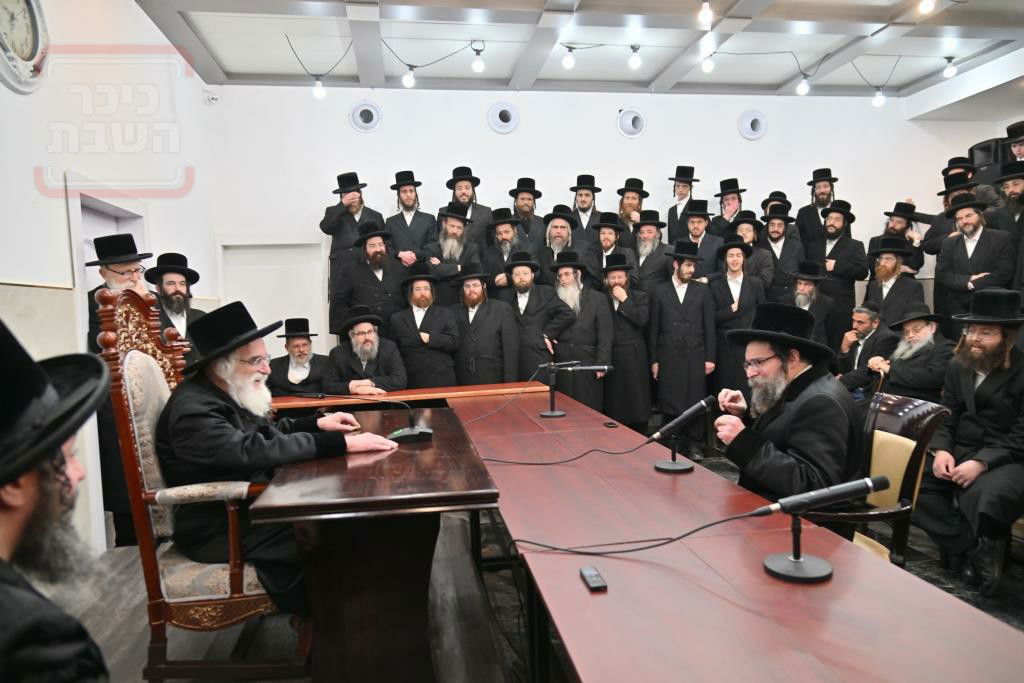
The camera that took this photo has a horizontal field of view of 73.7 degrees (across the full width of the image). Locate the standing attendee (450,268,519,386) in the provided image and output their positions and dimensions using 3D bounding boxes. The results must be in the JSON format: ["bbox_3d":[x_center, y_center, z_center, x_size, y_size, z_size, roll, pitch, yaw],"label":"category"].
[{"bbox_3d":[-0.205,0.220,5.790,0.560,1.673,0.420,-1,3,16],"label":"standing attendee"}]

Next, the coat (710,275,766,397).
[{"bbox_3d":[2.110,-0.020,6.330,0.520,1.180,0.330,-1,3,22],"label":"coat"}]

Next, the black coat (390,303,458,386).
[{"bbox_3d":[-0.724,0.222,5.650,0.600,1.090,0.400,-2,3,-3],"label":"black coat"}]

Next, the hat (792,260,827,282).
[{"bbox_3d":[2.658,-0.625,6.100,0.340,0.150,0.370,0,3,37],"label":"hat"}]

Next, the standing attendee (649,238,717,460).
[{"bbox_3d":[1.453,0.067,5.800,0.560,1.850,0.360,-1,3,14],"label":"standing attendee"}]

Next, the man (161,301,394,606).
[{"bbox_3d":[-0.970,0.542,2.739,0.930,1.390,0.640,-2,3,-6],"label":"man"}]

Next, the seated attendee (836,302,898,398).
[{"bbox_3d":[2.427,0.379,4.714,0.750,1.291,0.540,-4,4,-42],"label":"seated attendee"}]

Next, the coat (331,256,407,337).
[{"bbox_3d":[-1.285,-0.195,6.279,0.640,1.150,0.400,-3,3,-23],"label":"coat"}]

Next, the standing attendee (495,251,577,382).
[{"bbox_3d":[0.136,0.134,5.893,0.620,1.814,0.420,-2,3,3],"label":"standing attendee"}]

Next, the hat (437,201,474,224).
[{"bbox_3d":[-0.525,-1.200,6.350,0.340,0.150,0.360,13,2,-7],"label":"hat"}]

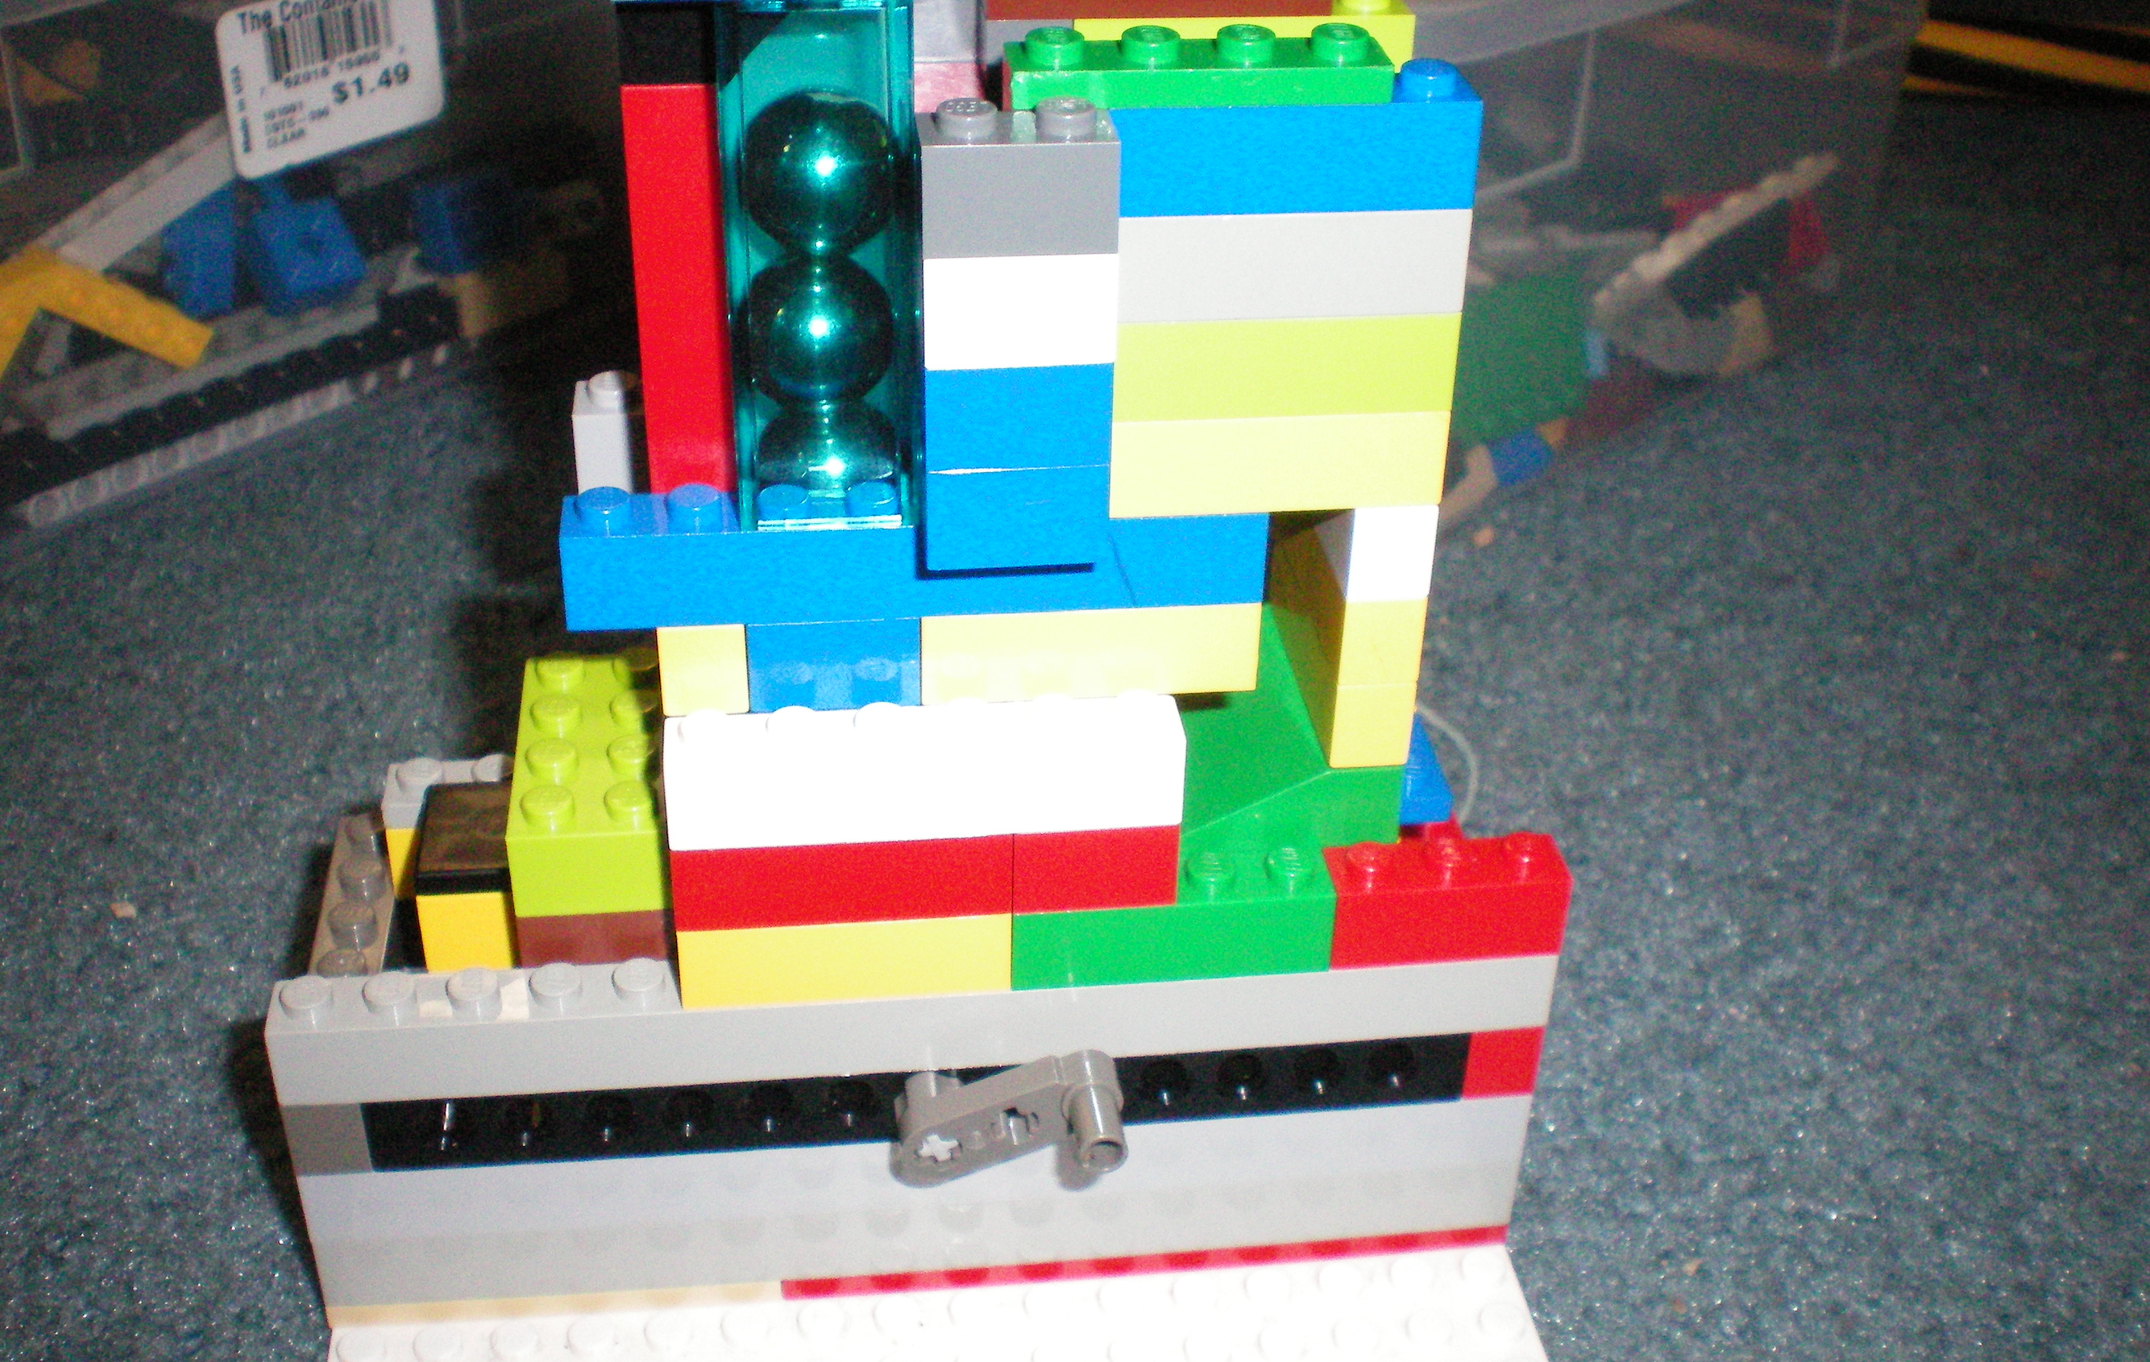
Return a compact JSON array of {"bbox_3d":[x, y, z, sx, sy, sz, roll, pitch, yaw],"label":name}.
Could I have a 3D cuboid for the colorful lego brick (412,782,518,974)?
[{"bbox_3d":[-0.060,0.020,0.238,0.008,0.013,0.016,-3,33,-6],"label":"colorful lego brick"}]

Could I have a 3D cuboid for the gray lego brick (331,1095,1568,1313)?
[{"bbox_3d":[-0.015,0.053,0.251,0.128,0.019,0.008,-3,33,-6],"label":"gray lego brick"}]

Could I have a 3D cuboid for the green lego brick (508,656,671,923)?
[{"bbox_3d":[-0.048,0.009,0.242,0.016,0.011,0.032,-3,33,-7],"label":"green lego brick"}]

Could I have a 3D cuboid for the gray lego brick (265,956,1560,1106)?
[{"bbox_3d":[-0.015,0.032,0.238,0.128,0.011,0.008,-3,33,-7],"label":"gray lego brick"}]

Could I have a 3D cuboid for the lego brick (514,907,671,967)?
[{"bbox_3d":[-0.048,0.021,0.244,0.016,0.010,0.020,-2,34,-6],"label":"lego brick"}]

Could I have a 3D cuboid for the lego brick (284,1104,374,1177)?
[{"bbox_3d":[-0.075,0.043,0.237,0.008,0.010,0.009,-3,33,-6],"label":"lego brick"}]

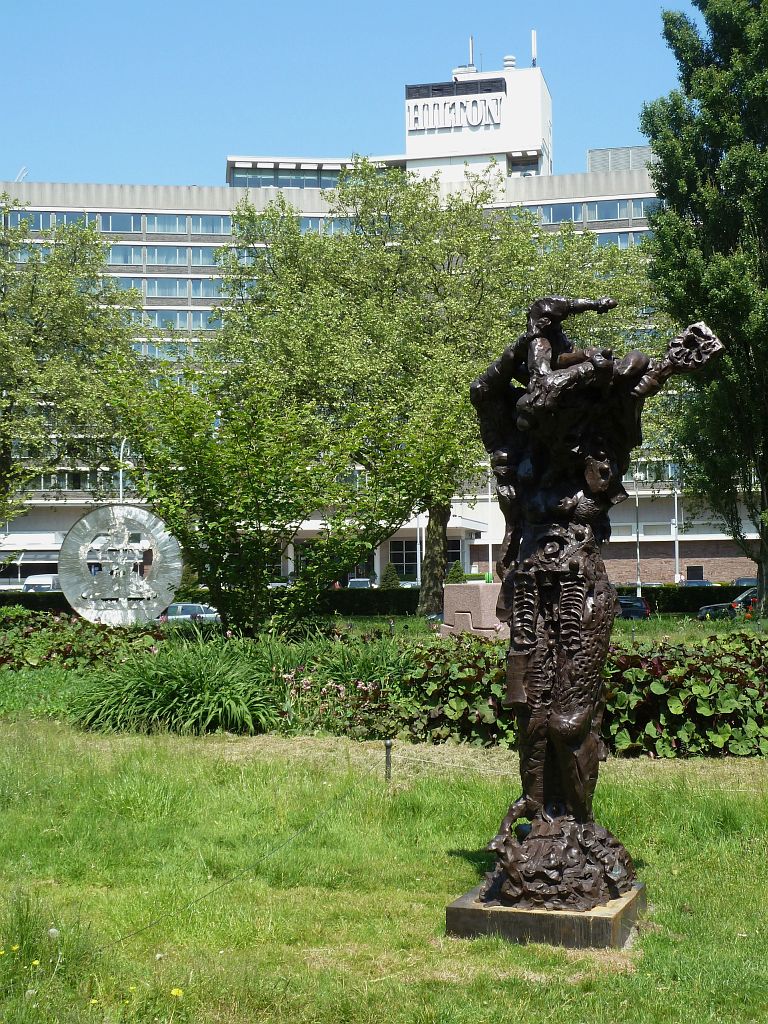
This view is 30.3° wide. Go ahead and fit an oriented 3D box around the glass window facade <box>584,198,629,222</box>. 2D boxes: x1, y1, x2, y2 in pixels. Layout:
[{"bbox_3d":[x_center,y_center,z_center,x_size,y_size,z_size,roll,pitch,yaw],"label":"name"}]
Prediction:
[{"bbox_3d":[19.311,-25.928,122.411,3.960,1.800,0.200,-1,-3,11],"label":"glass window facade"}]

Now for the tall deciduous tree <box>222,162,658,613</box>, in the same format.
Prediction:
[{"bbox_3d":[2.313,-4.964,58.316,17.900,19.000,16.000,-1,-3,0],"label":"tall deciduous tree"}]

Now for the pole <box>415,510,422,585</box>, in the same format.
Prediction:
[{"bbox_3d":[2.000,2.178,82.004,0.300,6.850,0.300,-1,-3,0],"label":"pole"}]

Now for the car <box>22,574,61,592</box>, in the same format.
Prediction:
[{"bbox_3d":[-21.664,5.240,92.470,2.000,2.350,5.300,-1,-3,3],"label":"car"}]

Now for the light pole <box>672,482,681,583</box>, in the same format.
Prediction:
[{"bbox_3d":[16.945,1.854,82.011,0.300,7.130,0.300,-1,-3,0],"label":"light pole"}]

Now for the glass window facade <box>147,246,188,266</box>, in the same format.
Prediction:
[{"bbox_3d":[-19.061,-22.495,125.011,3.750,1.780,0.200,0,-3,-7],"label":"glass window facade"}]

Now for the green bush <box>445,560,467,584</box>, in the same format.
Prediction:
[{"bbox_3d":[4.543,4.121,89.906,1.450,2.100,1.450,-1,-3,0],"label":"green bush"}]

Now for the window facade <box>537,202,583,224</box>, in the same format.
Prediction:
[{"bbox_3d":[15.273,-25.839,123.218,3.980,1.800,0.200,-1,-3,11],"label":"window facade"}]

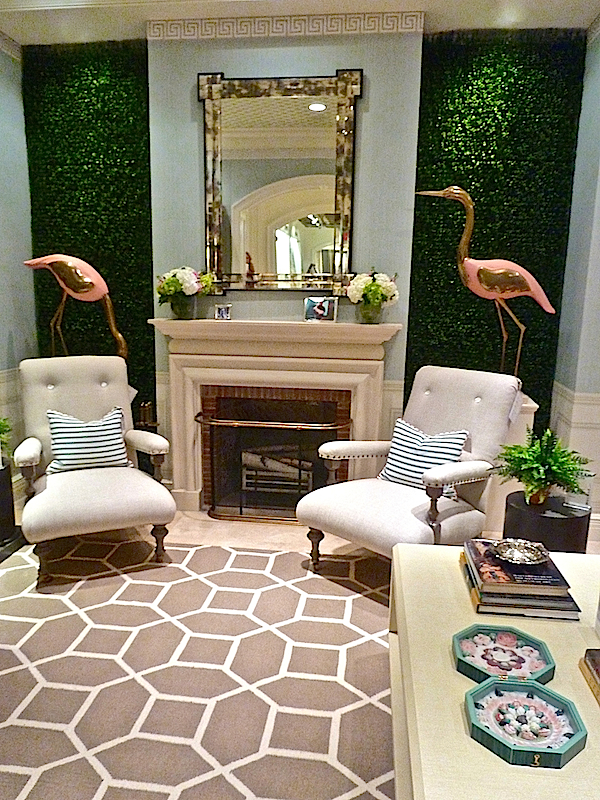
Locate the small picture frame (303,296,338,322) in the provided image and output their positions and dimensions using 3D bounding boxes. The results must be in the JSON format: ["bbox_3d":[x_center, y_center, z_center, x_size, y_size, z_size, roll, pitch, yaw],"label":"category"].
[{"bbox_3d":[0.133,-0.585,3.745,0.220,0.163,0.073,2,10,6],"label":"small picture frame"}]

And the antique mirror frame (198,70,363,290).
[{"bbox_3d":[-0.142,-1.388,3.781,1.045,1.392,0.058,2,10,6],"label":"antique mirror frame"}]

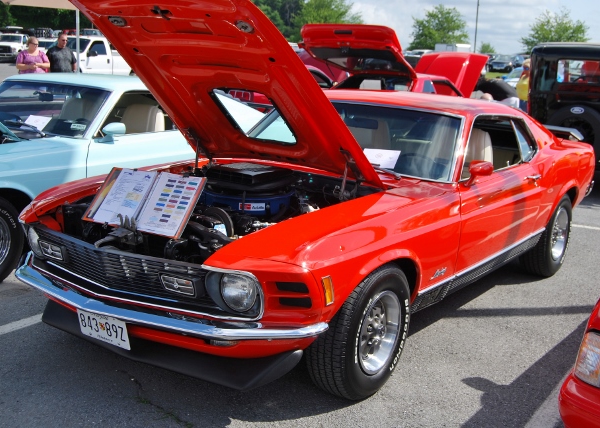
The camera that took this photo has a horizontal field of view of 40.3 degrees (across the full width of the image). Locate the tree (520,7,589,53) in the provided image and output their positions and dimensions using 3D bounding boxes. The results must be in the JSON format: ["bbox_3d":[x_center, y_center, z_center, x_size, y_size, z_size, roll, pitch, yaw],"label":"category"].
[{"bbox_3d":[27.869,-19.319,90.691,7.260,6.920,7.260,2,12,0],"label":"tree"}]

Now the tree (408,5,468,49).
[{"bbox_3d":[15.454,-20.097,92.681,6.520,6.820,6.520,2,12,0],"label":"tree"}]

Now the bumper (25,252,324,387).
[{"bbox_3d":[-0.747,0.508,3.659,1.820,0.380,0.420,10,14,33],"label":"bumper"}]

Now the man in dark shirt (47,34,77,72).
[{"bbox_3d":[-4.382,-2.445,15.175,0.550,1.760,0.360,-6,14,-33],"label":"man in dark shirt"}]

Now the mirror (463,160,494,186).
[{"bbox_3d":[0.956,-0.208,4.423,0.180,0.140,0.160,10,14,33],"label":"mirror"}]

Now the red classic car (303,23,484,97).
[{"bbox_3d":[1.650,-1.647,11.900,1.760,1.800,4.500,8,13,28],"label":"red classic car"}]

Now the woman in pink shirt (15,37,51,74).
[{"bbox_3d":[-4.781,-2.363,14.763,0.560,1.630,0.380,-3,13,-23],"label":"woman in pink shirt"}]

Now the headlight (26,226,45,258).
[{"bbox_3d":[-1.258,0.140,3.927,0.170,0.170,0.100,10,14,33],"label":"headlight"}]

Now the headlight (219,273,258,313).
[{"bbox_3d":[-0.234,0.313,3.250,0.170,0.170,0.100,10,14,33],"label":"headlight"}]

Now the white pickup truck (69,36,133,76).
[{"bbox_3d":[-6.857,-5.051,28.109,2.030,1.950,5.700,11,15,38],"label":"white pickup truck"}]

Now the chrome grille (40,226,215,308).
[{"bbox_3d":[-0.808,0.238,3.498,1.120,0.200,0.160,10,14,33],"label":"chrome grille"}]

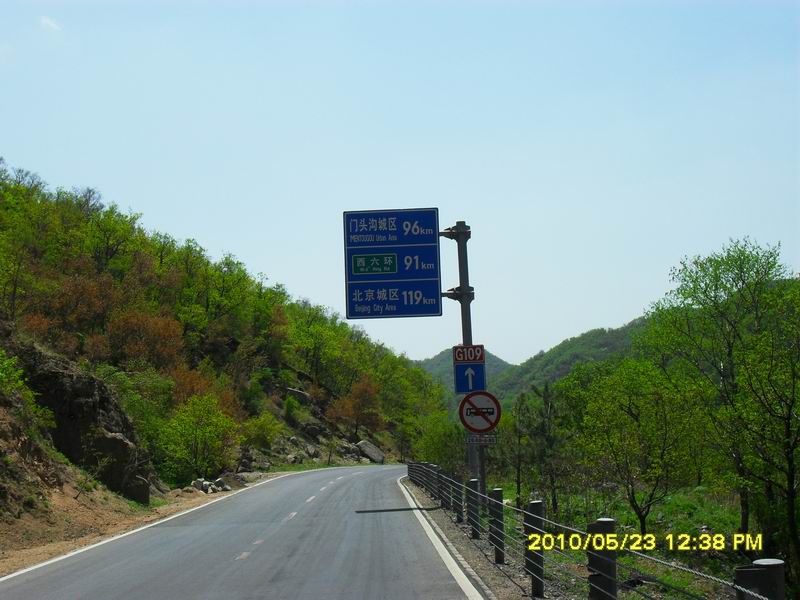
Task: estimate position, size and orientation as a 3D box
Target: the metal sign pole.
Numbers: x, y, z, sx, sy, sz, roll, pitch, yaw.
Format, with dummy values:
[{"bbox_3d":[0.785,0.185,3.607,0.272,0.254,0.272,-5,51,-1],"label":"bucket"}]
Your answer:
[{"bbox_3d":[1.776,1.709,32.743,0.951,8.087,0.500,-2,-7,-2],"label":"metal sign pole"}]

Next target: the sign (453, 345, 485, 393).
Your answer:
[{"bbox_3d":[2.016,1.993,32.533,0.882,1.347,0.060,-2,-7,-2],"label":"sign"}]

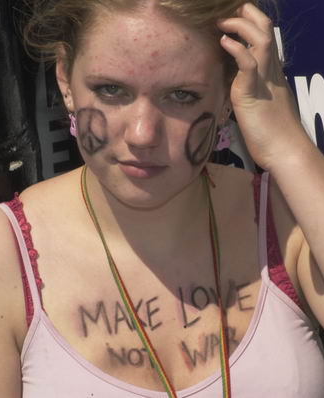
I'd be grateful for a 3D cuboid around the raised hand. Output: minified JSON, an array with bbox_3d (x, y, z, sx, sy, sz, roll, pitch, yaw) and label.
[{"bbox_3d":[0.095,-0.106,2.620,0.065,0.158,0.085,-12,-2,16],"label":"raised hand"}]

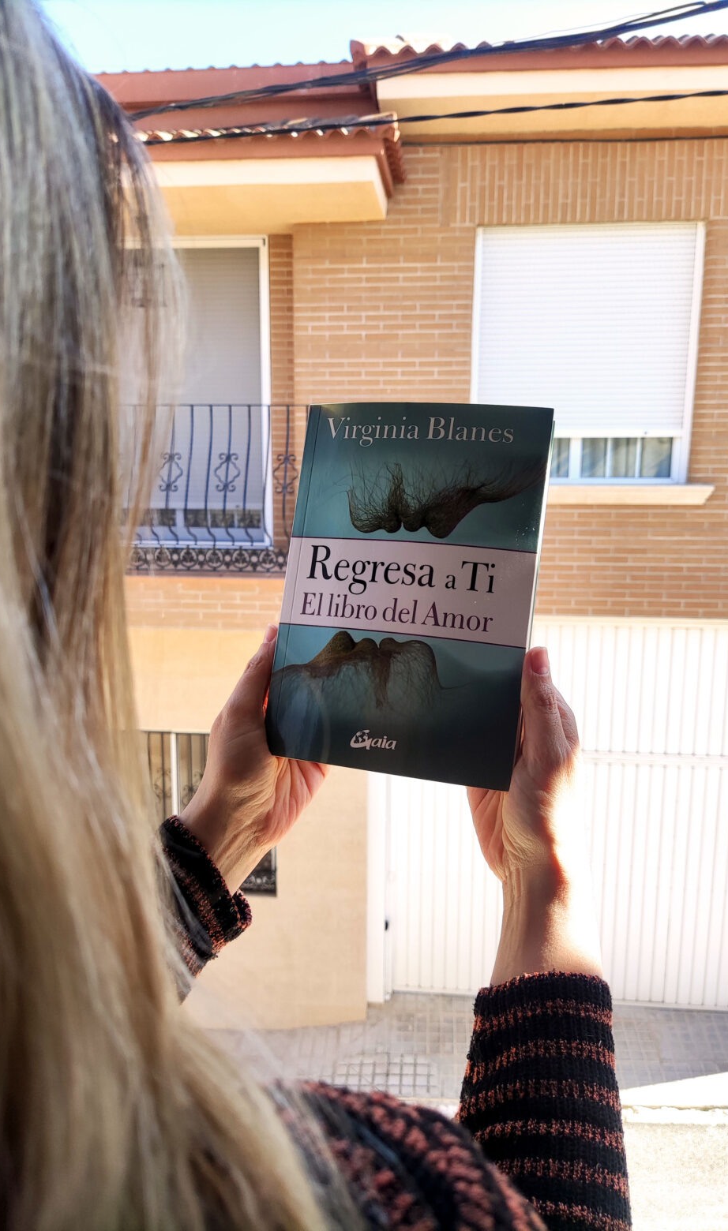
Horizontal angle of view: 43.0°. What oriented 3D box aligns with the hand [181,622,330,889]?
[{"bbox_3d":[-0.055,0.079,0.538,0.082,0.155,0.075,29,-15,-10],"label":"hand"}]

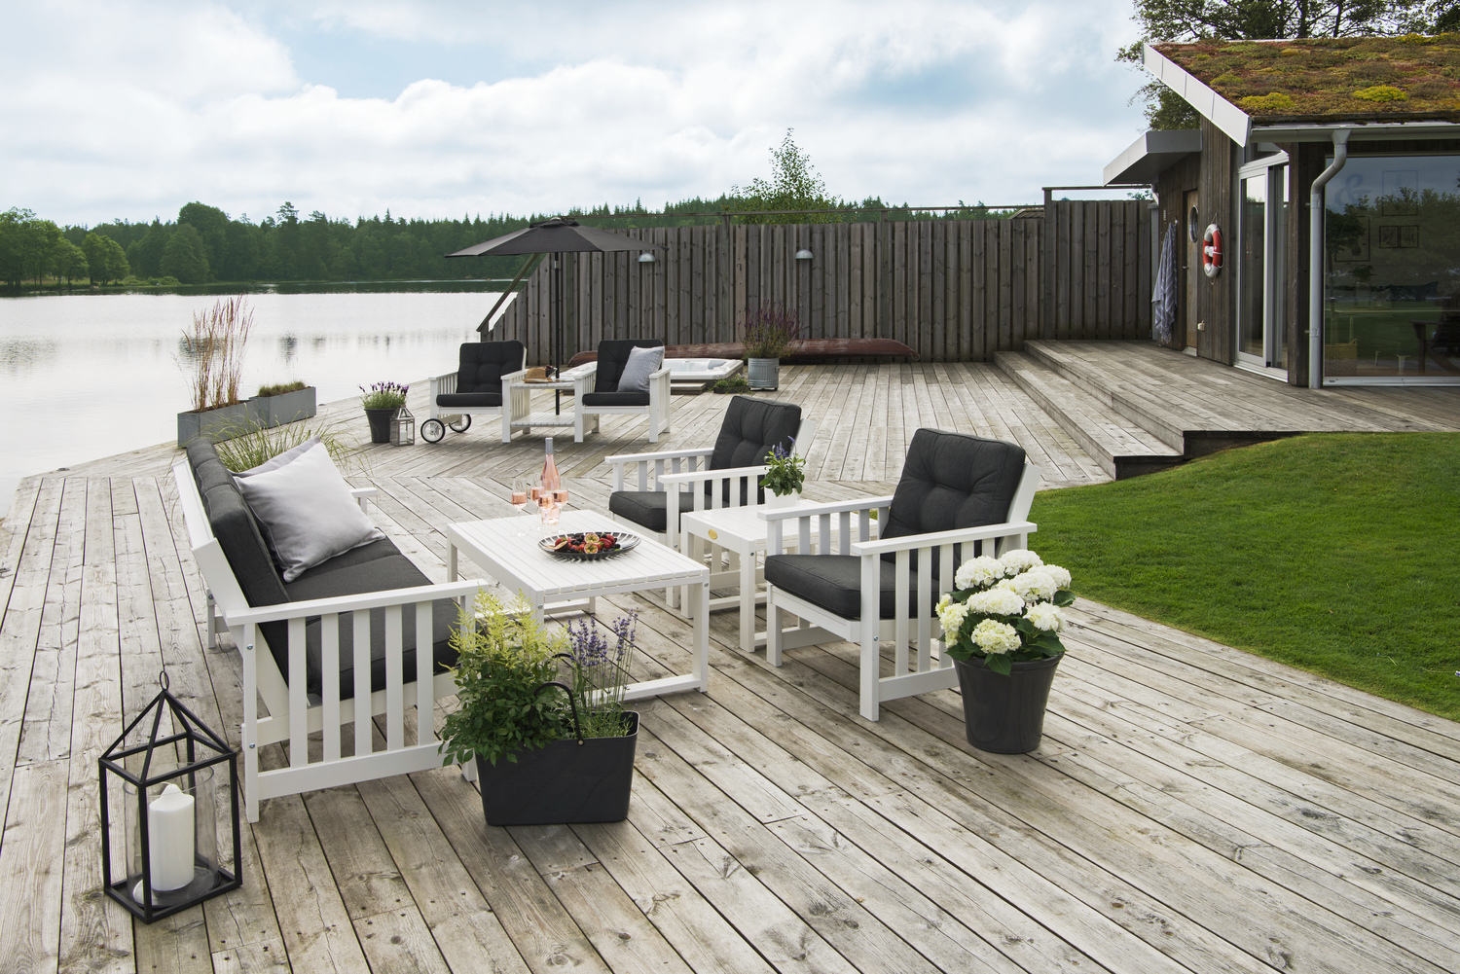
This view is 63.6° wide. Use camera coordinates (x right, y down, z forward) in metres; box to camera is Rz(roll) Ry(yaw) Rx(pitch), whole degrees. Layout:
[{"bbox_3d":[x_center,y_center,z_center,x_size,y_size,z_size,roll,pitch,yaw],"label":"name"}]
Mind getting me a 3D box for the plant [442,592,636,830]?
[{"bbox_3d":[-0.502,0.583,3.158,0.515,0.590,0.320,-1,11,-3],"label":"plant"}]

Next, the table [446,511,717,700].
[{"bbox_3d":[-0.598,0.430,4.379,0.606,0.439,1.103,-6,12,-27],"label":"table"}]

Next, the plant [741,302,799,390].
[{"bbox_3d":[0.520,-1.847,15.293,0.740,1.120,0.700,0,9,0],"label":"plant"}]

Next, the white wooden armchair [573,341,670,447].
[{"bbox_3d":[-0.888,-0.816,9.922,0.695,0.841,0.768,1,11,4],"label":"white wooden armchair"}]

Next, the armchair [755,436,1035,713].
[{"bbox_3d":[0.636,0.262,4.274,0.828,0.828,0.664,-5,11,-29],"label":"armchair"}]

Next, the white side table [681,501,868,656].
[{"bbox_3d":[0.207,0.343,4.837,0.627,0.439,0.533,-6,12,-29],"label":"white side table"}]

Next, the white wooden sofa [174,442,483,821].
[{"bbox_3d":[-1.378,0.323,3.881,0.750,0.836,1.641,-5,12,-26],"label":"white wooden sofa"}]

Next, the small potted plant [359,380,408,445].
[{"bbox_3d":[-2.917,-0.629,9.847,0.396,0.508,0.384,-3,11,-16],"label":"small potted plant"}]

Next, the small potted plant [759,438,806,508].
[{"bbox_3d":[0.229,-0.065,5.126,0.205,0.300,0.200,0,9,0],"label":"small potted plant"}]

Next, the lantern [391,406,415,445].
[{"bbox_3d":[-2.682,-0.513,9.707,0.144,0.332,0.144,-6,12,-28],"label":"lantern"}]

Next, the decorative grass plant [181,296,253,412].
[{"bbox_3d":[-4.487,-1.183,10.295,0.580,1.000,0.680,-1,9,-3],"label":"decorative grass plant"}]

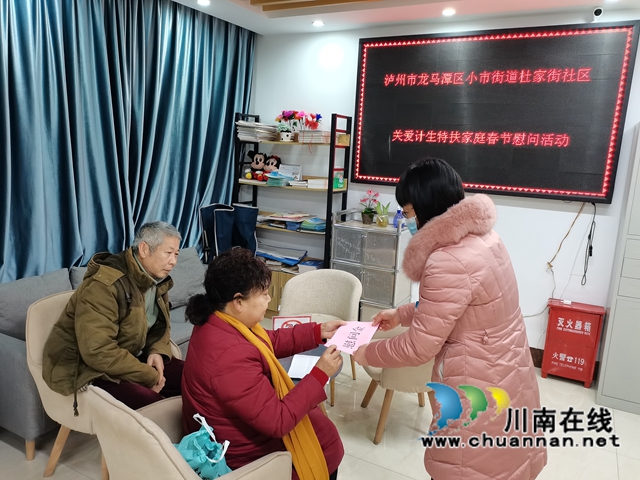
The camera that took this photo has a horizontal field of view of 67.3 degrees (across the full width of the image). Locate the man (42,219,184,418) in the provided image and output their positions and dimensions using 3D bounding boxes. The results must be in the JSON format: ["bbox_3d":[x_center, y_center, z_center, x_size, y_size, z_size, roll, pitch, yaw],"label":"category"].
[{"bbox_3d":[-0.872,0.522,2.207,0.720,1.240,0.570,8,13,25],"label":"man"}]

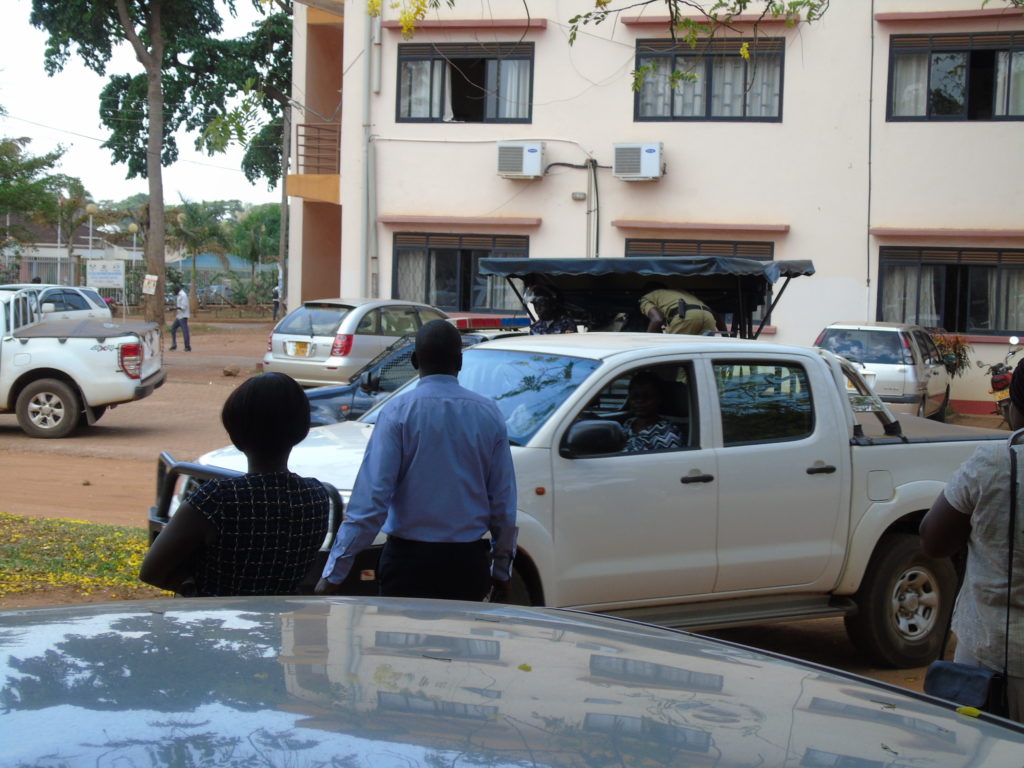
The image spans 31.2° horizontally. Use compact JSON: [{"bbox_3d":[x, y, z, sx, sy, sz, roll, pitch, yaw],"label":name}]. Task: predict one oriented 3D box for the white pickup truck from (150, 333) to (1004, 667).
[{"bbox_3d":[0.677,0.650,10.513,5.300,1.830,1.850,-1,5,-32],"label":"white pickup truck"}]

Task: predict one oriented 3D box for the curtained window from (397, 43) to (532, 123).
[{"bbox_3d":[-0.783,-4.916,29.932,2.446,1.315,0.150,3,4,23],"label":"curtained window"}]

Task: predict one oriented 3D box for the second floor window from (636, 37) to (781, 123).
[{"bbox_3d":[3.030,-4.690,28.317,2.385,1.292,0.150,3,4,23],"label":"second floor window"}]

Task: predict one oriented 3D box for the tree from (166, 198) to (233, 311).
[{"bbox_3d":[-15.042,-6.189,88.000,3.167,5.566,3.167,2,4,0],"label":"tree"}]

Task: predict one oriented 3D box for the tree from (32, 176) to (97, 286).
[{"bbox_3d":[-18.055,-5.628,74.000,2.582,5.487,2.582,2,4,0],"label":"tree"}]

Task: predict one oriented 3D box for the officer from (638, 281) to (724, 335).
[{"bbox_3d":[1.364,-0.173,14.824,0.680,1.250,0.500,5,5,35],"label":"officer"}]

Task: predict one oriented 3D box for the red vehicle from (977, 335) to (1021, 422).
[{"bbox_3d":[6.609,0.036,24.863,0.750,1.180,1.950,2,4,10],"label":"red vehicle"}]

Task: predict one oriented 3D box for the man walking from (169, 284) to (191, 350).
[{"bbox_3d":[-8.158,-1.644,45.000,0.650,1.680,0.500,2,4,-2],"label":"man walking"}]

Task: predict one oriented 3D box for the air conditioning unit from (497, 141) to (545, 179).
[{"bbox_3d":[0.174,-3.577,29.295,0.790,0.550,0.280,3,4,23],"label":"air conditioning unit"}]

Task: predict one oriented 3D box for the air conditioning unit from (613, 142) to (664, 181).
[{"bbox_3d":[1.983,-3.468,28.529,0.790,0.550,0.280,3,4,23],"label":"air conditioning unit"}]

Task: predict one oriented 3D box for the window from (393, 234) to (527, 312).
[{"bbox_3d":[-0.879,-1.822,30.149,2.447,1.293,0.150,3,4,23],"label":"window"}]

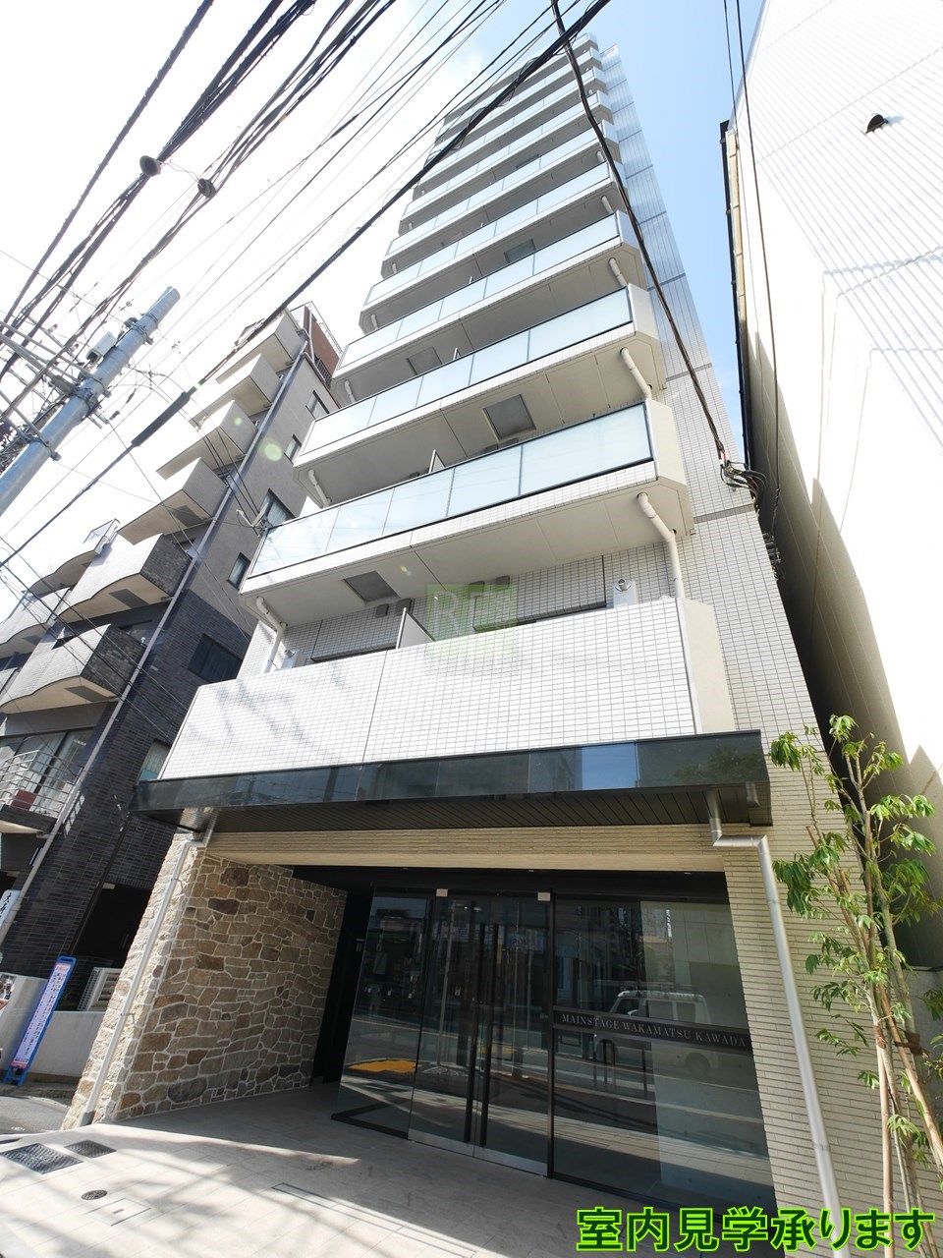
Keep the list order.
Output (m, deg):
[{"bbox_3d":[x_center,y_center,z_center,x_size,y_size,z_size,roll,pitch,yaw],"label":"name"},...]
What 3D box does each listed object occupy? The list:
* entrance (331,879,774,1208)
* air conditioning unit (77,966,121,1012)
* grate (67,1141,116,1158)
[{"bbox_3d":[0.592,4.329,5.750,4.642,2.507,0.220,-11,-37,24],"label":"entrance"},{"bbox_3d":[-6.196,6.214,8.773,0.300,0.585,0.800,-11,-37,24],"label":"air conditioning unit"},{"bbox_3d":[-3.457,4.737,4.616,0.415,0.030,0.222,-11,-33,24],"label":"grate"}]

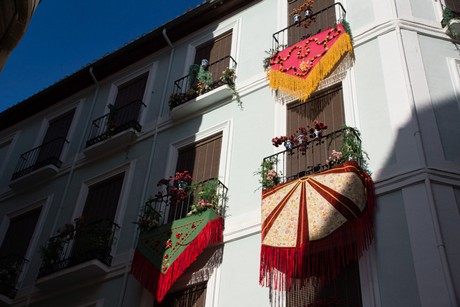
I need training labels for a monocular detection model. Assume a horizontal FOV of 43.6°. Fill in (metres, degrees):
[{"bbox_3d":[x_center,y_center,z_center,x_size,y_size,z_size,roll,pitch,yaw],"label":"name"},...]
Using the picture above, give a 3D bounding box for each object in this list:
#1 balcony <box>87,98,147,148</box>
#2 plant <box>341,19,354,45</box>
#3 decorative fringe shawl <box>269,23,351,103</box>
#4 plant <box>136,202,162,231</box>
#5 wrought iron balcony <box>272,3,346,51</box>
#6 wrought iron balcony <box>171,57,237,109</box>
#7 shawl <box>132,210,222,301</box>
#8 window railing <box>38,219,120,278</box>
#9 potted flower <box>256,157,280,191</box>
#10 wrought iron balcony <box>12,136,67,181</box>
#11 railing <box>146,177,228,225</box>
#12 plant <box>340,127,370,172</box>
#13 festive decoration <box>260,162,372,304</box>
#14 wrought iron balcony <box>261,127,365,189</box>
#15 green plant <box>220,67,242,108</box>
[{"bbox_3d":[-2.902,-0.672,14.606,1.624,0.952,0.266,-21,-48,26],"label":"balcony"},{"bbox_3d":[2.406,-2.541,11.728,0.241,0.618,0.241,-21,-47,27],"label":"plant"},{"bbox_3d":[1.590,-1.593,11.418,1.694,1.890,0.315,-21,-48,26],"label":"decorative fringe shawl"},{"bbox_3d":[-1.593,1.287,11.521,0.454,0.589,0.327,-21,-47,27],"label":"plant"},{"bbox_3d":[1.687,-2.479,12.274,1.619,0.980,0.312,-21,-47,27],"label":"wrought iron balcony"},{"bbox_3d":[-0.638,-1.571,13.560,1.668,0.994,0.312,-21,-47,27],"label":"wrought iron balcony"},{"bbox_3d":[-0.955,1.970,10.180,1.778,1.610,0.420,-21,-48,26],"label":"shawl"},{"bbox_3d":[-3.284,2.141,12.450,1.874,0.973,0.369,-21,-47,27],"label":"window railing"},{"bbox_3d":[0.730,0.411,10.113,0.455,0.728,0.392,-21,-48,26],"label":"potted flower"},{"bbox_3d":[-5.360,0.235,16.219,1.789,1.022,0.298,-21,-47,27],"label":"wrought iron balcony"},{"bbox_3d":[-0.897,1.215,11.124,1.789,0.973,0.369,-21,-47,27],"label":"railing"},{"bbox_3d":[2.049,-0.054,9.442,0.322,0.868,0.434,-21,-48,26],"label":"plant"},{"bbox_3d":[1.331,1.190,8.879,1.799,2.065,0.434,-21,-48,26],"label":"festive decoration"},{"bbox_3d":[1.394,0.295,9.729,1.715,0.966,0.385,-21,-48,26],"label":"wrought iron balcony"},{"bbox_3d":[0.007,-1.480,12.874,0.454,1.171,0.320,-21,-47,27],"label":"green plant"}]

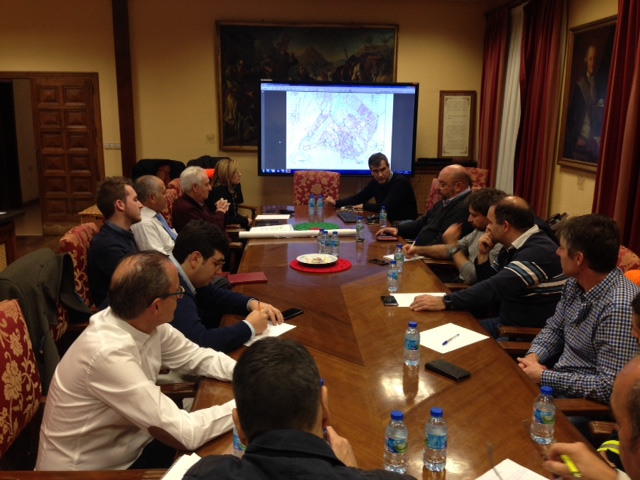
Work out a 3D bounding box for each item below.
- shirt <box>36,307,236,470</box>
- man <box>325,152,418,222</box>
[{"bbox_3d":[-0.557,0.473,2.083,0.600,0.560,0.520,3,13,12],"label":"shirt"},{"bbox_3d":[0.559,-0.115,5.407,0.800,1.280,0.700,-11,16,-39],"label":"man"}]

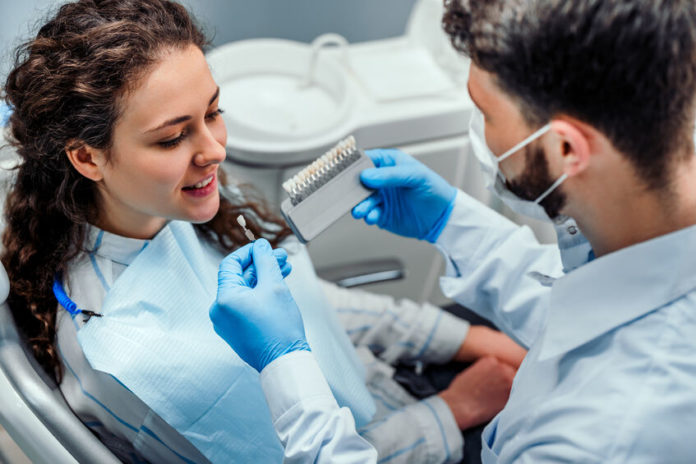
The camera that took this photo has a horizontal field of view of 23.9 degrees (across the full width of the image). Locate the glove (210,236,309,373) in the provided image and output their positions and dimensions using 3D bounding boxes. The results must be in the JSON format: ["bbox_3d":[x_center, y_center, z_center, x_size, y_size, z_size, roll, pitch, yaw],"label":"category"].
[{"bbox_3d":[-0.095,0.080,1.780,0.090,0.140,0.090,-10,-5,-21],"label":"glove"}]

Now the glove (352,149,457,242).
[{"bbox_3d":[0.060,-0.041,1.850,0.130,0.085,0.085,21,25,-3],"label":"glove"}]

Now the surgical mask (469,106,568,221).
[{"bbox_3d":[0.193,-0.080,1.749,0.110,0.130,0.145,-33,20,24],"label":"surgical mask"}]

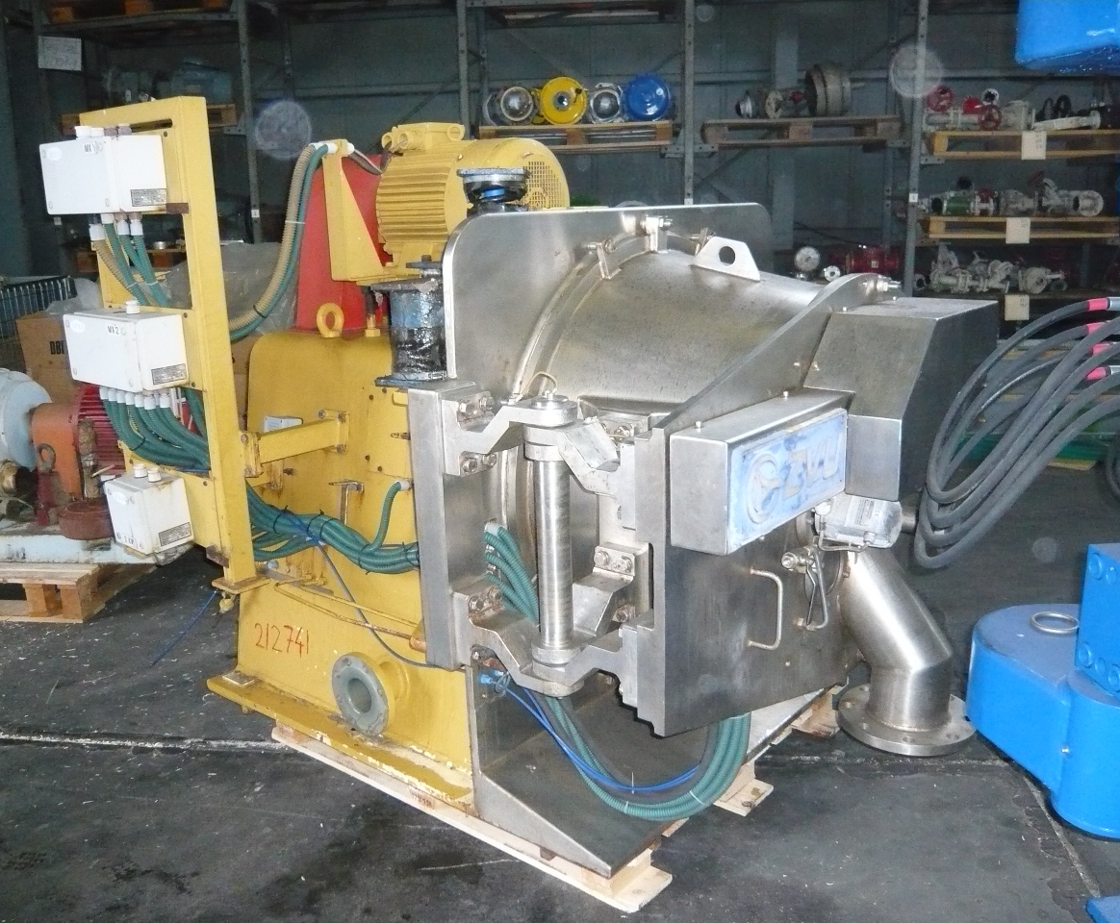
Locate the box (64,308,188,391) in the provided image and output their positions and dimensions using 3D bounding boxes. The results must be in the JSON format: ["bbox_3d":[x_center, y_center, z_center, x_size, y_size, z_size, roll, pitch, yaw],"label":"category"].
[{"bbox_3d":[-0.947,-0.245,2.169,0.305,0.146,0.104,10,18,38],"label":"box"}]

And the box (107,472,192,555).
[{"bbox_3d":[-0.923,0.113,2.244,0.152,0.142,0.104,10,18,38],"label":"box"}]

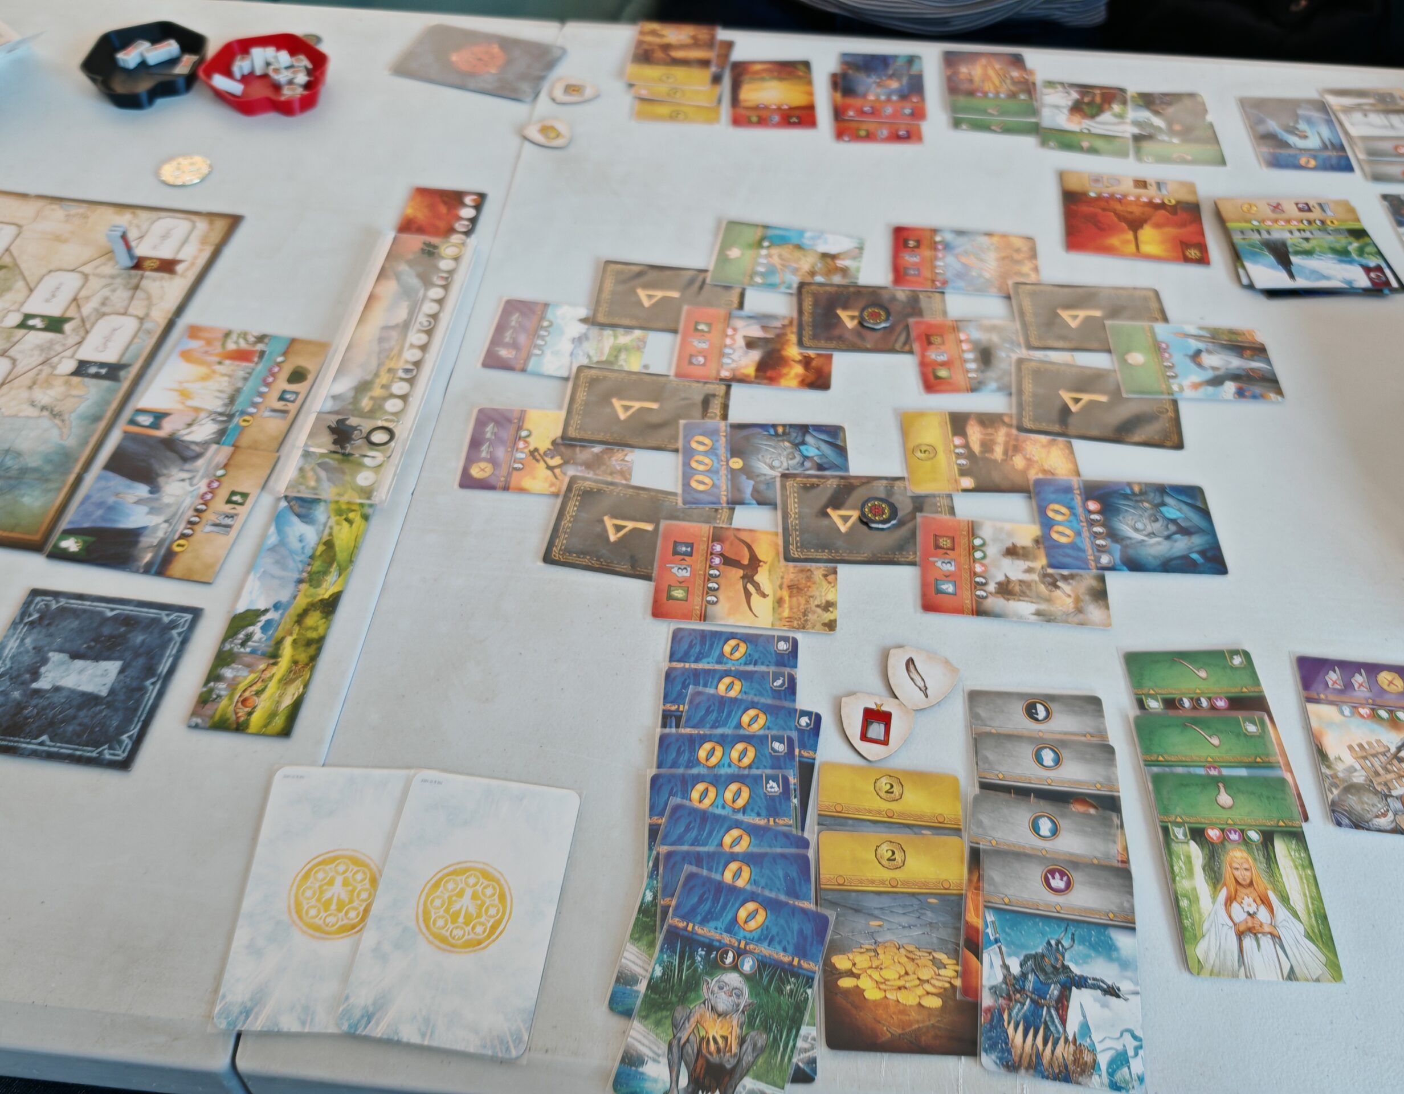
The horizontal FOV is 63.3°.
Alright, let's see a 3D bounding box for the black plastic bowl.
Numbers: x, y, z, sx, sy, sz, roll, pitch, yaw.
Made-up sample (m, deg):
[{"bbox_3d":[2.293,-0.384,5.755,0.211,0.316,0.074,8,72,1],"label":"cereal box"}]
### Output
[{"bbox_3d":[-0.360,-0.312,0.746,0.079,0.019,0.086,-23,56,-16],"label":"black plastic bowl"}]

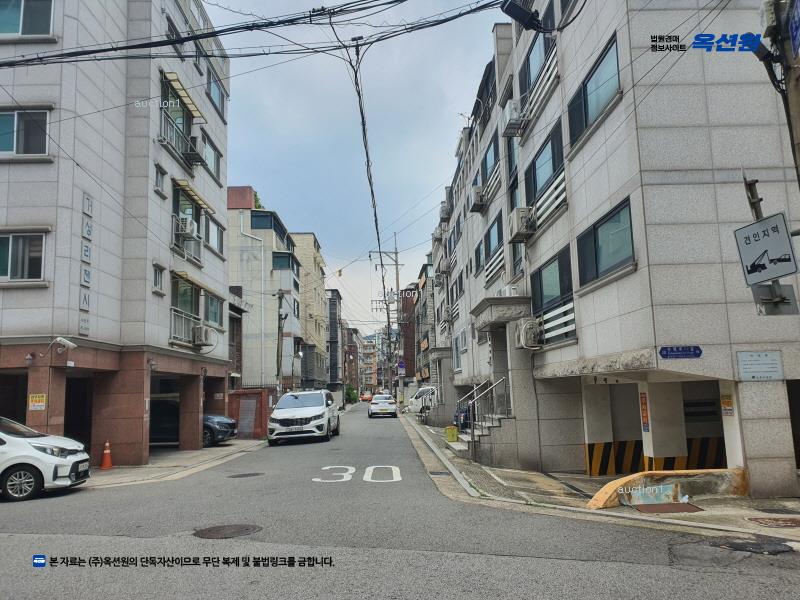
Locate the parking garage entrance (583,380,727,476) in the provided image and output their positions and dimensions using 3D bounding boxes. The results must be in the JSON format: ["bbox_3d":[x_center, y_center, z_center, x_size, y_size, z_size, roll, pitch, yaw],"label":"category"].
[{"bbox_3d":[4.558,2.635,11.540,0.600,2.050,5.700,-2,-8,-1],"label":"parking garage entrance"}]

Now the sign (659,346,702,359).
[{"bbox_3d":[3.908,0.729,8.346,0.605,0.170,0.020,-1,-8,-1],"label":"sign"}]

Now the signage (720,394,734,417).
[{"bbox_3d":[4.678,1.516,8.599,0.015,0.300,0.270,-1,-8,-1],"label":"signage"}]

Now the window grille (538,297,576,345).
[{"bbox_3d":[3.487,0.597,13.475,0.140,0.817,2.787,-2,-8,-1],"label":"window grille"}]

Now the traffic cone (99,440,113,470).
[{"bbox_3d":[-6.826,3.603,14.000,0.290,0.652,0.290,-2,-8,-1],"label":"traffic cone"}]

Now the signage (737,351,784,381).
[{"bbox_3d":[5.010,0.917,8.334,0.630,0.405,0.025,-1,-8,-1],"label":"signage"}]

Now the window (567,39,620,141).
[{"bbox_3d":[3.480,-3.653,10.796,0.150,0.942,2.518,-2,-8,-1],"label":"window"}]

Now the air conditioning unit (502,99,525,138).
[{"bbox_3d":[2.931,-4.756,15.712,0.310,0.610,0.810,-1,-8,-1],"label":"air conditioning unit"}]

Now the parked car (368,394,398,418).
[{"bbox_3d":[-1.110,7.024,39.792,1.850,1.450,4.800,-1,-8,-1],"label":"parked car"}]

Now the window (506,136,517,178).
[{"bbox_3d":[3.269,-4.274,17.474,0.150,1.350,1.050,-2,-8,-1],"label":"window"}]

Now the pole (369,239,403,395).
[{"bbox_3d":[-0.967,1.777,54.264,2.800,15.100,0.700,-2,-8,-1],"label":"pole"}]

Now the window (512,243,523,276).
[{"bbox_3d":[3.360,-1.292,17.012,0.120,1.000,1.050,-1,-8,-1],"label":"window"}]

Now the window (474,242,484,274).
[{"bbox_3d":[3.089,-1.621,23.160,0.150,0.980,2.100,-2,-8,-1],"label":"window"}]

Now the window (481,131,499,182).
[{"bbox_3d":[3.206,-4.952,21.204,0.130,1.100,3.350,-1,-8,-1],"label":"window"}]

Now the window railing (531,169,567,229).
[{"bbox_3d":[3.399,-2.100,13.883,0.140,0.798,2.912,-2,-8,-1],"label":"window railing"}]

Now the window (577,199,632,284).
[{"bbox_3d":[3.568,-0.906,10.459,0.150,1.000,2.605,-2,-8,-1],"label":"window"}]

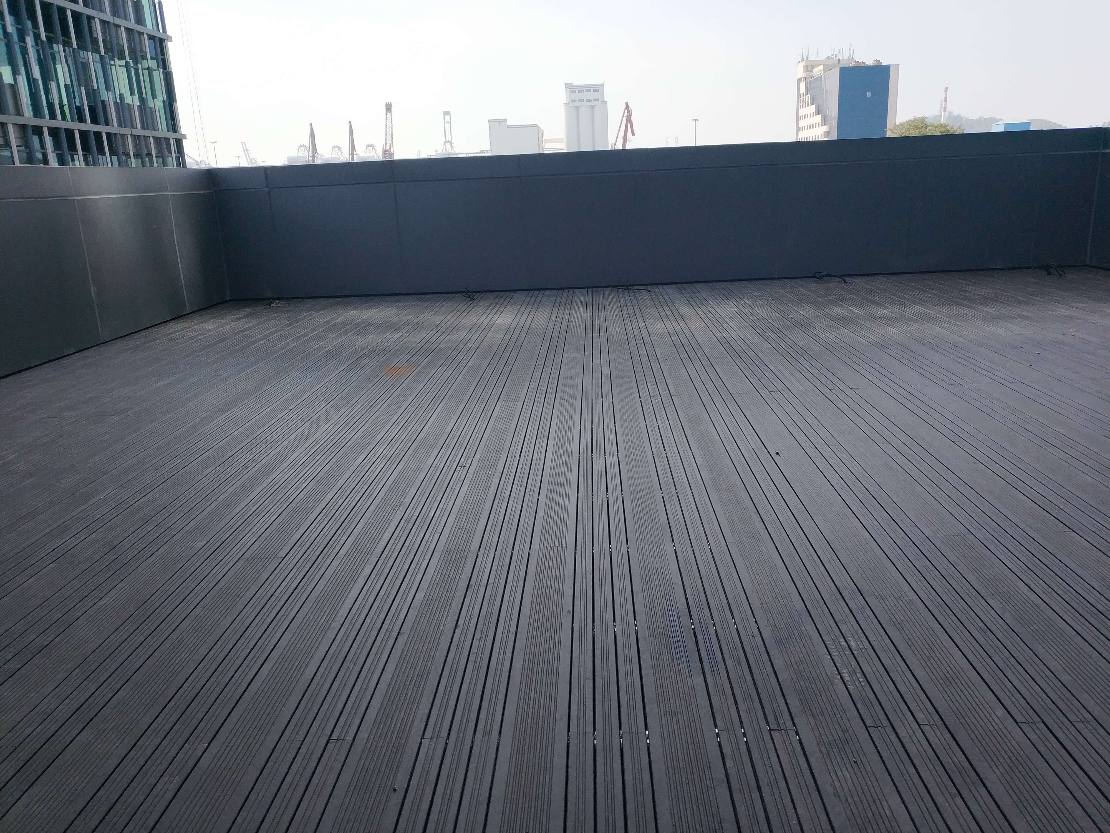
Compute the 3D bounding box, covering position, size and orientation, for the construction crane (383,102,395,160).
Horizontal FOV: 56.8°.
[{"bbox_3d":[-79.632,-128.142,515.400,9.000,55.189,16.000,-2,13,2],"label":"construction crane"}]

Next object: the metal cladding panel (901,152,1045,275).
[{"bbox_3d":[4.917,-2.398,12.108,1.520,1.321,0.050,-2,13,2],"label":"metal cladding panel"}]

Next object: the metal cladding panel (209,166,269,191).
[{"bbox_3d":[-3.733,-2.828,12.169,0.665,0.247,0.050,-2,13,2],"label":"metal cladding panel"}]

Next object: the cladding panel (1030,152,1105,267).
[{"bbox_3d":[5.554,-2.250,11.164,0.666,1.193,0.040,-2,13,2],"label":"cladding panel"}]

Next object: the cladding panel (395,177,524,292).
[{"bbox_3d":[-1.054,-2.014,11.452,1.338,1.193,0.040,-2,13,2],"label":"cladding panel"}]

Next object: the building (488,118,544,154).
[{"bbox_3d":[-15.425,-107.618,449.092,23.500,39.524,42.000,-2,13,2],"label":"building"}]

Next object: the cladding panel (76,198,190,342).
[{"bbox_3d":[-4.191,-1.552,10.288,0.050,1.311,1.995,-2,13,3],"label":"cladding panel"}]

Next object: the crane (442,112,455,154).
[{"bbox_3d":[-119.053,-294.959,1150.000,22.000,98.000,40.000,-4,13,-7],"label":"crane"}]

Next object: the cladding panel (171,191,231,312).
[{"bbox_3d":[-3.775,-1.784,11.000,0.040,1.193,1.130,-2,13,2],"label":"cladding panel"}]

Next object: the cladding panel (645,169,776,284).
[{"bbox_3d":[1.744,-2.114,11.330,1.382,1.193,0.040,-2,13,2],"label":"cladding panel"}]

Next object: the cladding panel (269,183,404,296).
[{"bbox_3d":[-2.432,-1.964,11.512,1.398,1.193,0.040,-2,13,2],"label":"cladding panel"}]

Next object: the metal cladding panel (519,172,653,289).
[{"bbox_3d":[0.334,-2.063,11.391,1.418,1.193,0.040,-2,13,2],"label":"metal cladding panel"}]

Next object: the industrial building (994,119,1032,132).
[{"bbox_3d":[115.905,-70.422,260.000,8.500,10.000,8.500,1,14,15],"label":"industrial building"}]

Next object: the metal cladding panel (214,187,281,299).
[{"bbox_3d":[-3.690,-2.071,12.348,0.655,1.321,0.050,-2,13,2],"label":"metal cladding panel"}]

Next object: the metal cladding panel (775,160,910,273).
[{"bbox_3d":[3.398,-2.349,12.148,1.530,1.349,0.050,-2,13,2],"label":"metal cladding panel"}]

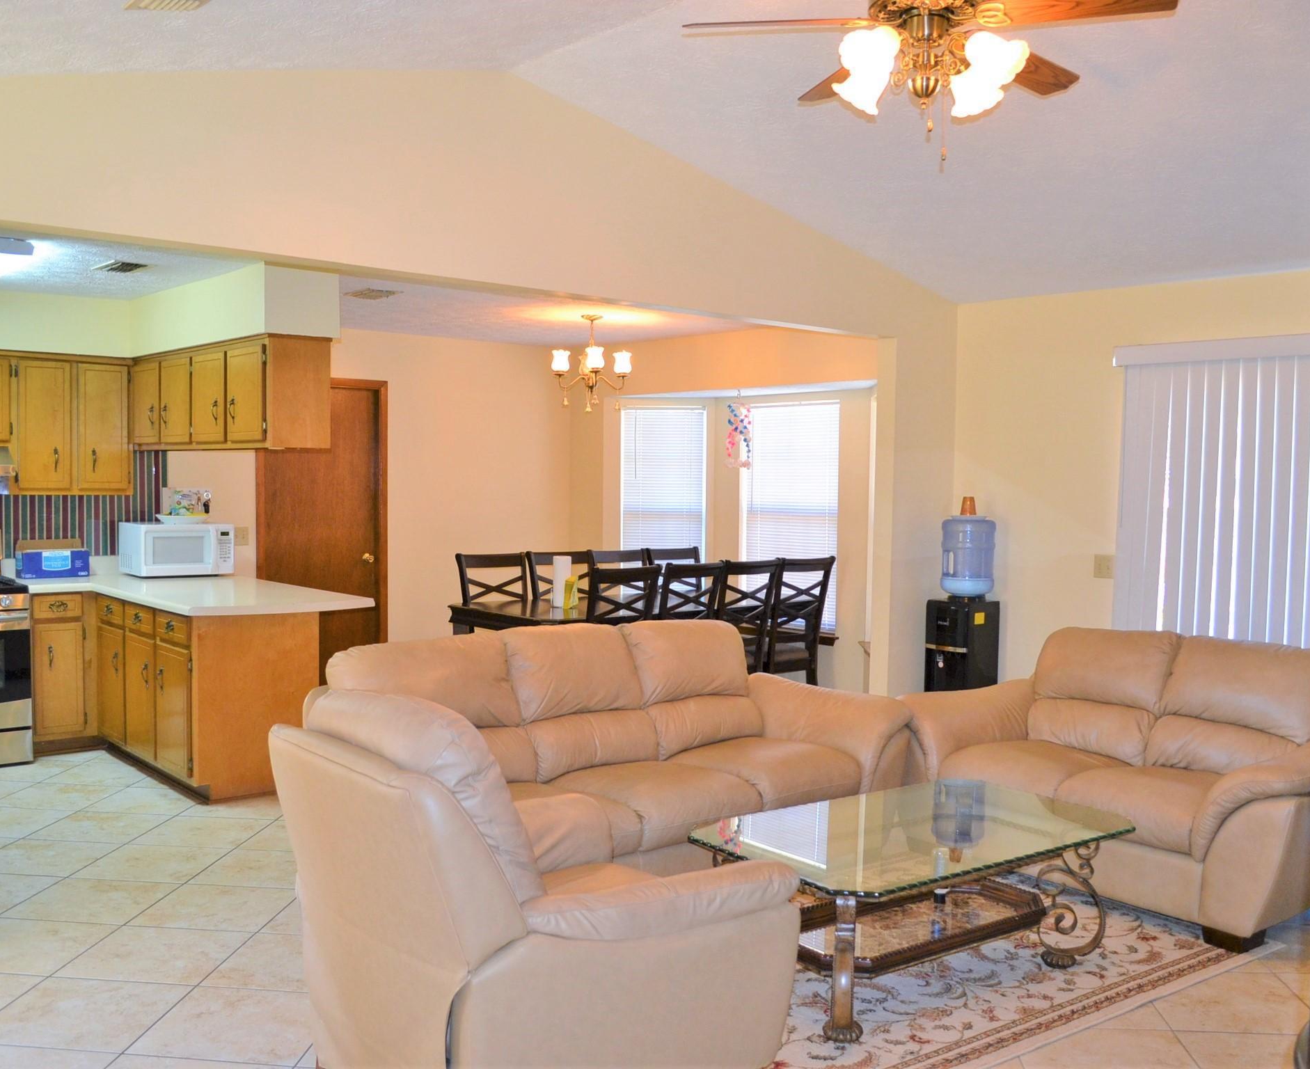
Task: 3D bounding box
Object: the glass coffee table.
[{"bbox_3d":[0.819,1.124,3.684,1.300,0.456,0.753,-1,4,-36],"label":"glass coffee table"}]

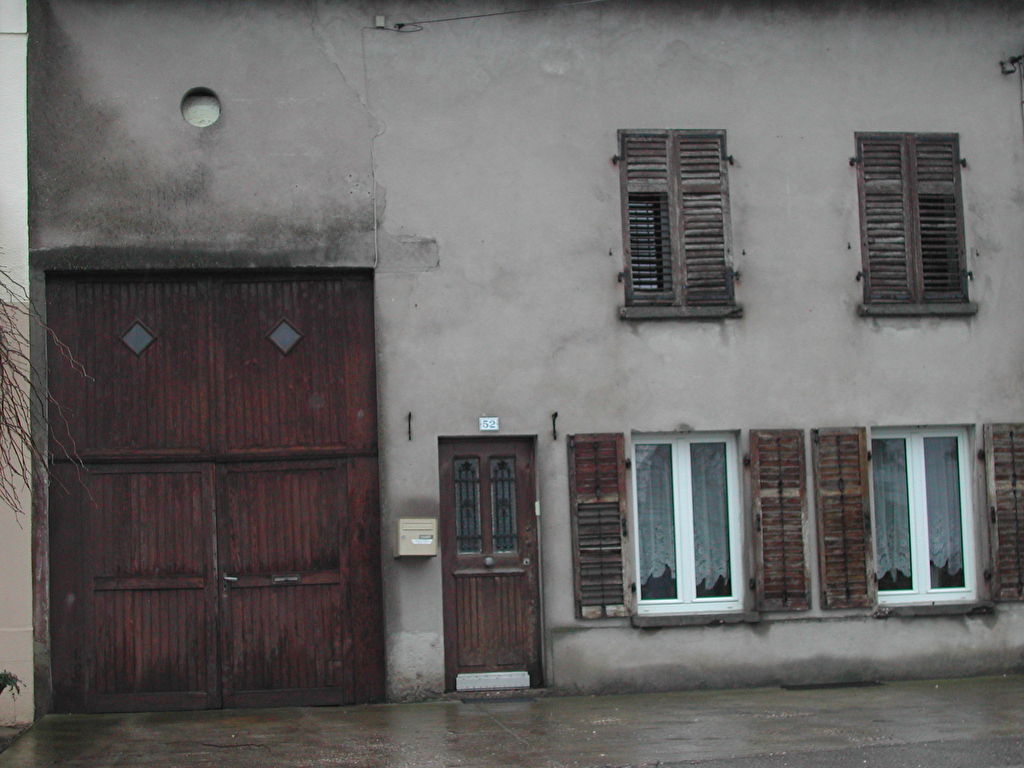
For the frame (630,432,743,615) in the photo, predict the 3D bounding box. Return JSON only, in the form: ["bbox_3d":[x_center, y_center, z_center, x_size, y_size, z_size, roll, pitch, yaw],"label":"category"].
[{"bbox_3d":[1.486,1.192,17.046,0.961,1.545,0.090,-1,-6,-10],"label":"frame"}]

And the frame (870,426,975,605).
[{"bbox_3d":[3.588,1.155,17.418,0.961,1.546,0.090,-1,-6,-10],"label":"frame"}]

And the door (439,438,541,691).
[{"bbox_3d":[-0.201,1.508,16.728,0.836,2.101,0.080,-1,-6,-10],"label":"door"}]

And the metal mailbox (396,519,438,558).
[{"bbox_3d":[-0.787,1.263,16.263,0.301,0.295,0.380,-1,-6,-10],"label":"metal mailbox"}]

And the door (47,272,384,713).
[{"bbox_3d":[-2.444,0.871,16.400,2.683,3.576,0.100,-1,-6,-10],"label":"door"}]

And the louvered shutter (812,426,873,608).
[{"bbox_3d":[2.847,1.158,17.063,0.493,1.537,0.050,-1,-6,-10],"label":"louvered shutter"}]

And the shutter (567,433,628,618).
[{"bbox_3d":[0.734,1.196,16.689,0.486,1.543,0.050,-1,-6,-10],"label":"shutter"}]

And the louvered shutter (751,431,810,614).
[{"bbox_3d":[2.295,1.167,16.966,0.484,1.538,0.050,-1,-6,-10],"label":"louvered shutter"}]

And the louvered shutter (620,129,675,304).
[{"bbox_3d":[1.177,-1.427,17.075,0.482,1.530,0.050,-1,-6,-10],"label":"louvered shutter"}]

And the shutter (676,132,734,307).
[{"bbox_3d":[1.655,-1.436,17.159,0.489,1.537,0.050,-1,-6,-10],"label":"shutter"}]

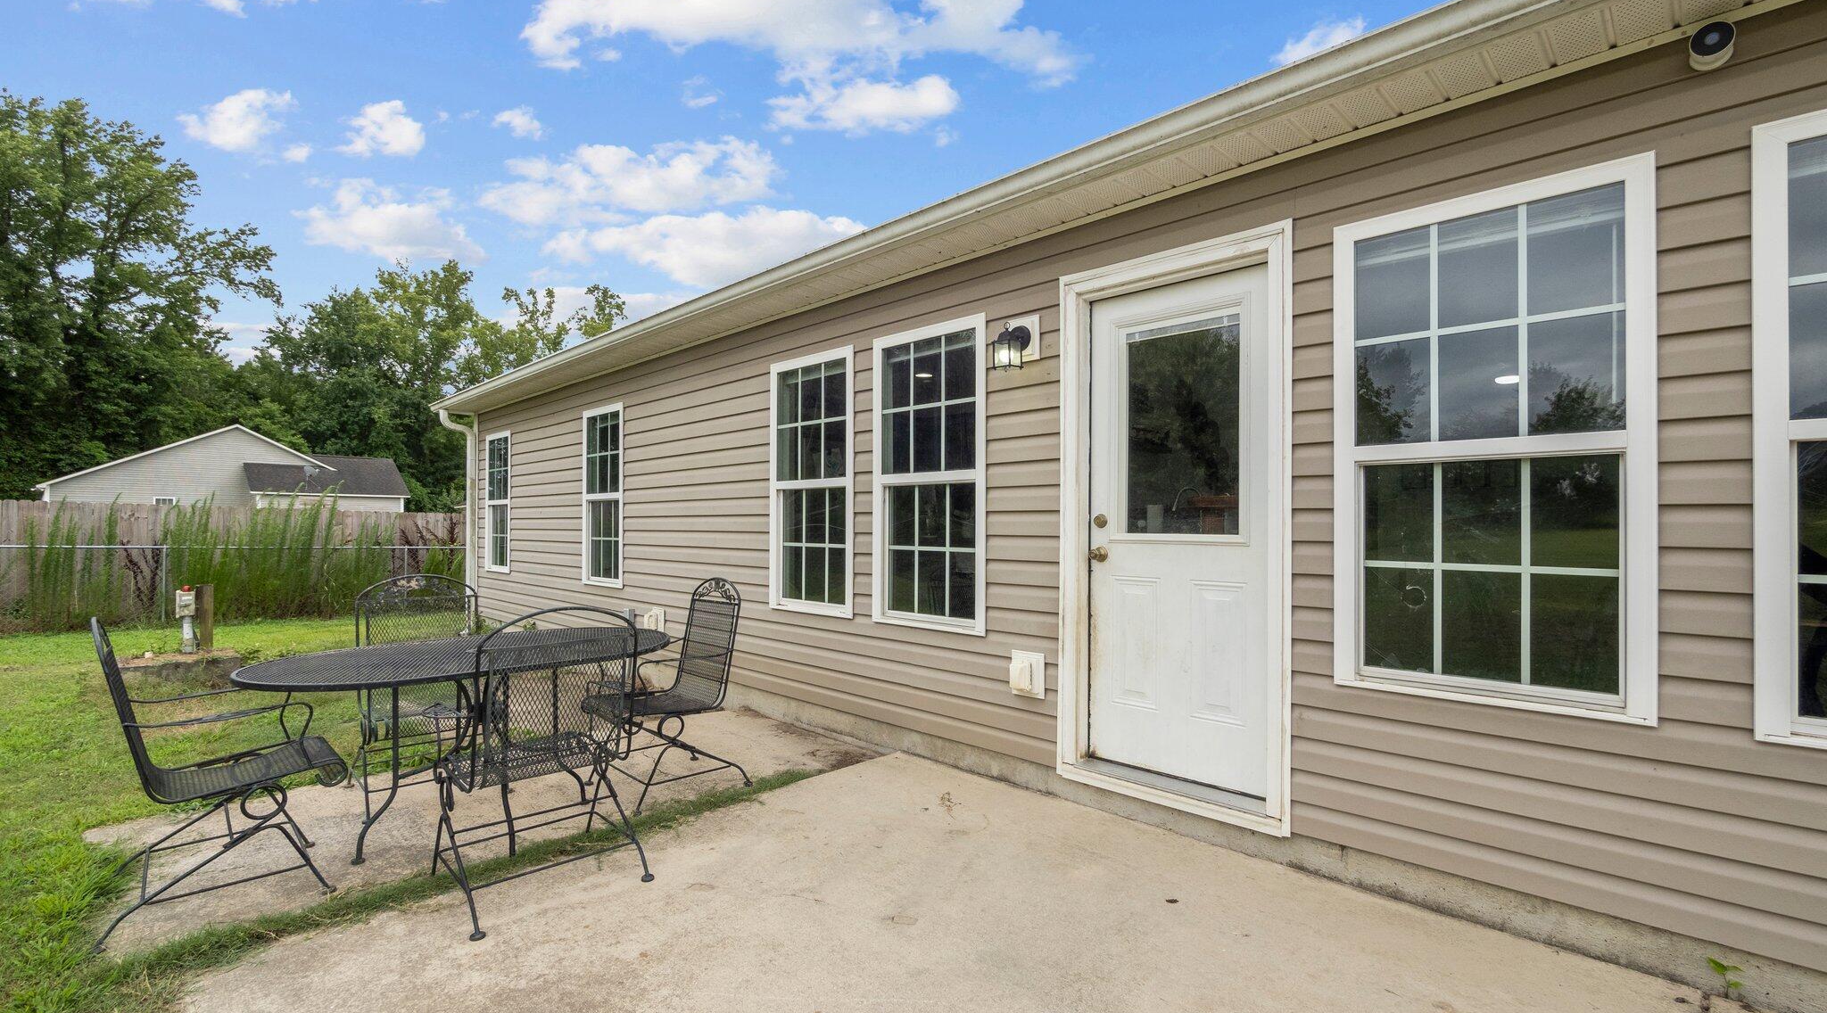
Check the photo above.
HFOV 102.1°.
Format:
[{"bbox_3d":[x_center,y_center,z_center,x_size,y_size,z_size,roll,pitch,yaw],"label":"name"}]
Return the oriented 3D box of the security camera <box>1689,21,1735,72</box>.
[{"bbox_3d":[2.082,-1.200,1.929,0.084,0.084,0.086,-1,-1,43],"label":"security camera"}]

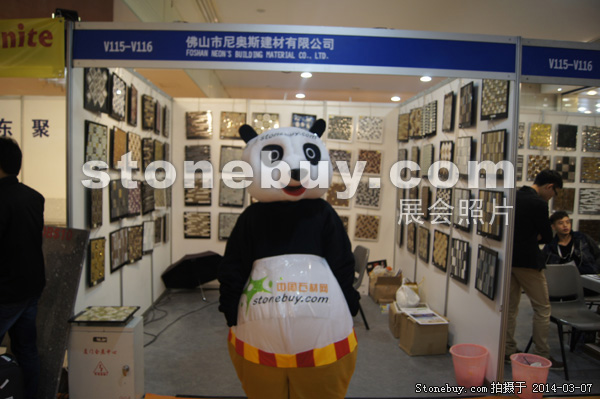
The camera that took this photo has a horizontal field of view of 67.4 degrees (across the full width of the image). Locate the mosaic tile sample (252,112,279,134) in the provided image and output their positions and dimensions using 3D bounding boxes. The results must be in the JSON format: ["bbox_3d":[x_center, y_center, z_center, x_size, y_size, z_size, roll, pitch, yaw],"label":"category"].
[{"bbox_3d":[-0.445,-0.943,5.865,0.337,0.350,0.030,1,3,-3],"label":"mosaic tile sample"}]

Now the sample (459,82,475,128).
[{"bbox_3d":[1.414,-0.790,3.781,0.025,0.355,0.335,1,3,2],"label":"sample"}]

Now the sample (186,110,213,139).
[{"bbox_3d":[-1.325,-0.973,5.929,0.339,0.357,0.022,2,4,3],"label":"sample"}]

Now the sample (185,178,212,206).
[{"bbox_3d":[-1.331,-0.088,5.900,0.335,0.345,0.030,1,3,-3],"label":"sample"}]

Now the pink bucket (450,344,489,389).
[{"bbox_3d":[1.273,1.252,3.372,0.270,0.243,0.270,2,4,0],"label":"pink bucket"}]

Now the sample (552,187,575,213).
[{"bbox_3d":[3.635,0.019,6.198,0.335,0.355,0.025,1,3,-3],"label":"sample"}]

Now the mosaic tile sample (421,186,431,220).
[{"bbox_3d":[1.323,0.043,4.703,0.026,0.342,0.340,2,4,2],"label":"mosaic tile sample"}]

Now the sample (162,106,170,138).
[{"bbox_3d":[-1.605,-0.922,5.384,0.025,0.355,0.335,1,3,-7],"label":"sample"}]

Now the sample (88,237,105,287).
[{"bbox_3d":[-1.550,0.470,3.432,0.022,0.347,0.330,1,3,-6],"label":"sample"}]

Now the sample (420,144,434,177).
[{"bbox_3d":[1.356,-0.396,4.722,0.028,0.340,0.335,1,3,-2],"label":"sample"}]

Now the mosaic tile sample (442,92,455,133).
[{"bbox_3d":[1.392,-0.810,4.190,0.025,0.355,0.335,1,3,4],"label":"mosaic tile sample"}]

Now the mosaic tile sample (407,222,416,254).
[{"bbox_3d":[1.286,0.437,5.174,0.026,0.342,0.340,2,4,0],"label":"mosaic tile sample"}]

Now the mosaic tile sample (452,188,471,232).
[{"bbox_3d":[1.401,0.084,3.877,0.030,0.345,0.335,1,3,-3],"label":"mosaic tile sample"}]

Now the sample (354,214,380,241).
[{"bbox_3d":[0.913,0.389,6.114,0.335,0.355,0.022,1,3,-4],"label":"sample"}]

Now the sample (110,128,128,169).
[{"bbox_3d":[-1.515,-0.413,3.762,0.028,0.335,0.335,1,3,-4],"label":"sample"}]

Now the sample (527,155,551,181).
[{"bbox_3d":[3.248,-0.415,6.106,0.310,0.352,0.030,1,3,-3],"label":"sample"}]

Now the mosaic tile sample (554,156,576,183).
[{"bbox_3d":[3.679,-0.421,6.244,0.320,0.358,0.025,1,3,-3],"label":"mosaic tile sample"}]

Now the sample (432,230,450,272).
[{"bbox_3d":[1.361,0.491,4.323,0.030,0.350,0.350,1,3,-3],"label":"sample"}]

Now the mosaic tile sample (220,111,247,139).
[{"bbox_3d":[-0.858,-0.952,5.841,0.330,0.351,0.030,1,3,-3],"label":"mosaic tile sample"}]

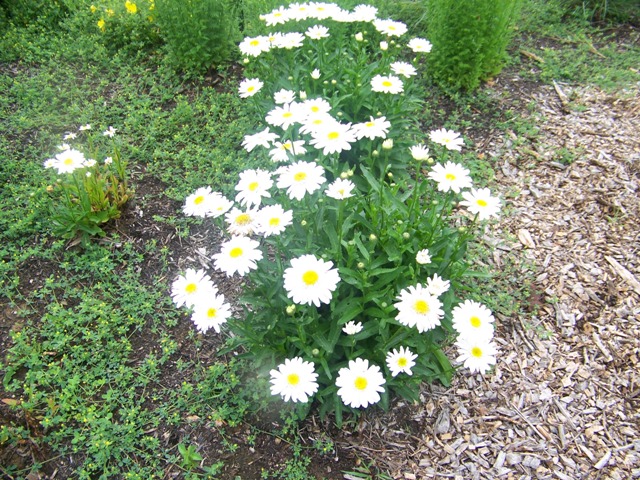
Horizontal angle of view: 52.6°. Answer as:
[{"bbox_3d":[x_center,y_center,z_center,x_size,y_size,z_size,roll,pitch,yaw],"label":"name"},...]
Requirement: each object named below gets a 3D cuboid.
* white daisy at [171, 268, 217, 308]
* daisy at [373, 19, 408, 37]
[{"bbox_3d":[-0.256,0.098,1.308,0.090,0.025,0.090,-5,58,5],"label":"white daisy"},{"bbox_3d":[0.208,-0.626,1.905,0.101,0.023,0.101,5,45,-5],"label":"daisy"}]

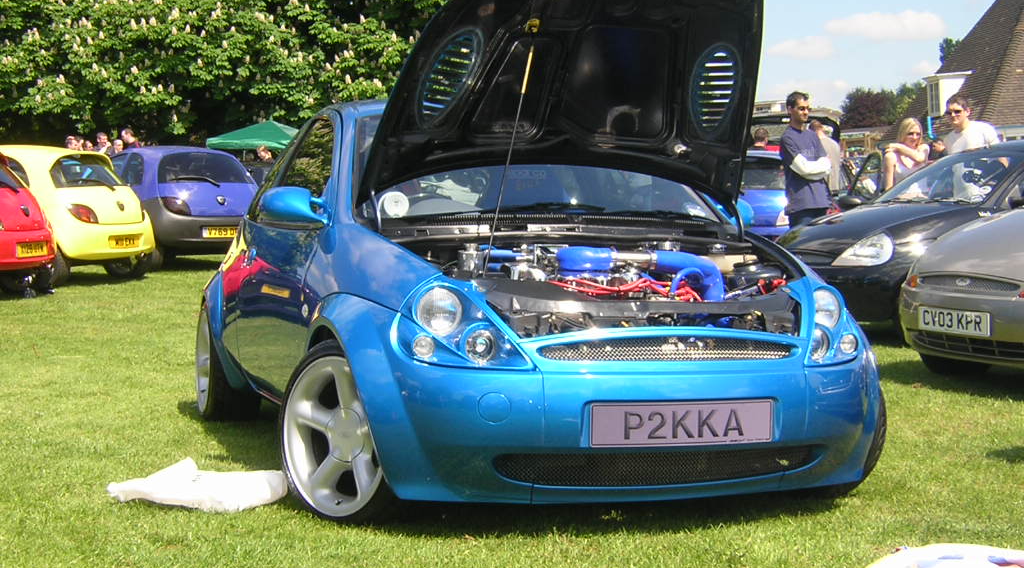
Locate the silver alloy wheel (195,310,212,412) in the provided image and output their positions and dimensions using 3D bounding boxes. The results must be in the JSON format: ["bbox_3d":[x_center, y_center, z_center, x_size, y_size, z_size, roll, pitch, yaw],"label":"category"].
[{"bbox_3d":[-1.260,0.334,6.574,0.190,0.455,0.455,0,3,-19],"label":"silver alloy wheel"}]

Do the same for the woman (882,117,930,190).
[{"bbox_3d":[3.110,-0.504,11.936,0.440,1.620,0.330,1,3,9],"label":"woman"}]

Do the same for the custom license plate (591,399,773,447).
[{"bbox_3d":[0.442,0.359,3.890,0.520,0.112,0.015,1,1,-19],"label":"custom license plate"}]

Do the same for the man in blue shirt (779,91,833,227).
[{"bbox_3d":[2.242,-0.587,11.540,0.470,1.770,0.320,-2,3,-41],"label":"man in blue shirt"}]

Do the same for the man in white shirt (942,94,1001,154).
[{"bbox_3d":[3.636,-0.618,12.040,0.520,1.780,0.340,2,3,30],"label":"man in white shirt"}]

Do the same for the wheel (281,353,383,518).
[{"bbox_3d":[-0.443,0.429,4.312,0.455,0.455,0.190,3,4,43],"label":"wheel"}]

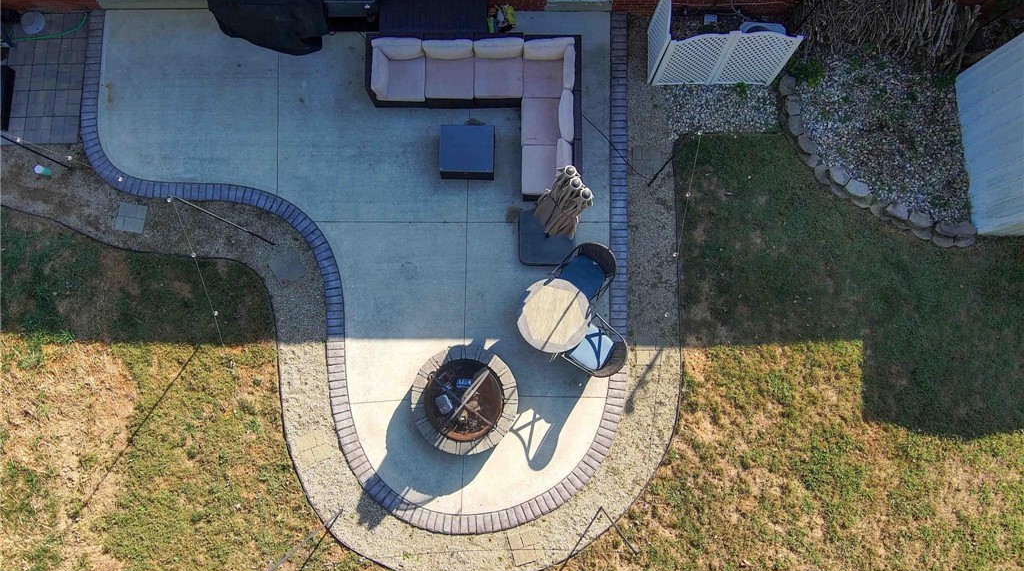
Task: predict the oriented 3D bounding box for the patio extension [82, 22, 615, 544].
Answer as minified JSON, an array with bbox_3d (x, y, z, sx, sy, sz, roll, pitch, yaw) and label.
[{"bbox_3d":[-2.243,-0.376,8.539,7.720,0.100,7.240,1,82,0],"label":"patio extension"}]

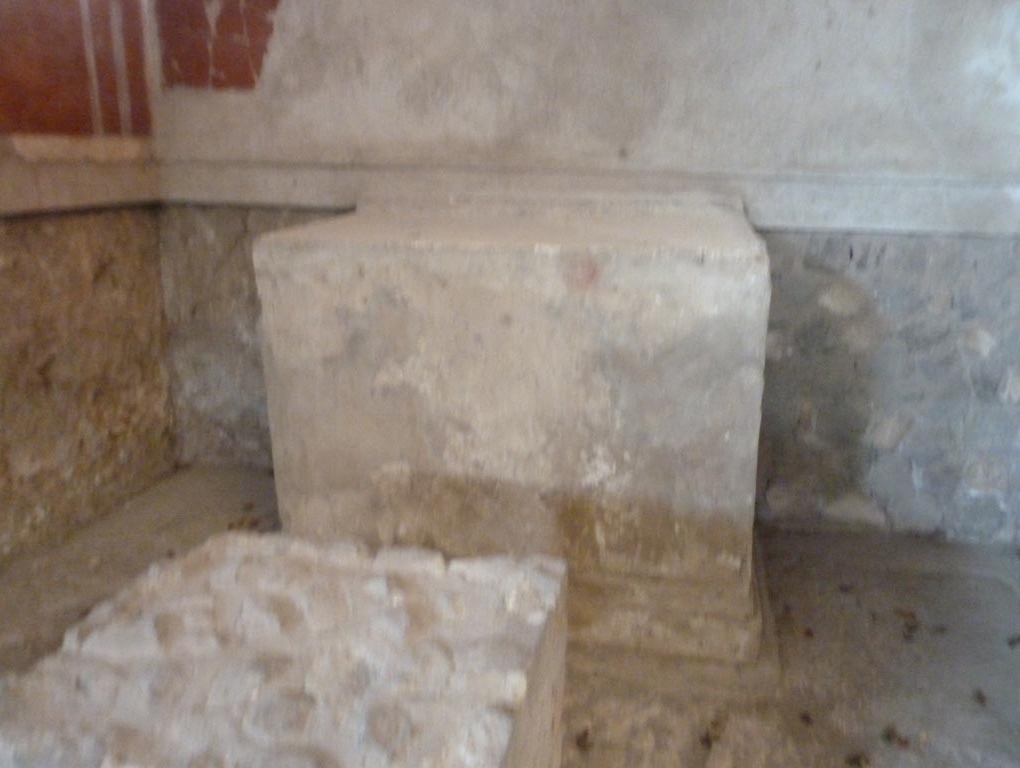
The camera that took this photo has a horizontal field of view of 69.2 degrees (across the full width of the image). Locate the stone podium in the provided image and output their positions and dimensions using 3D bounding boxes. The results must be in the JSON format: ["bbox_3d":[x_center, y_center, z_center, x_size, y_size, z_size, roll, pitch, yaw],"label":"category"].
[{"bbox_3d":[0.059,0.073,2.494,1.477,1.171,0.845,4,18,11],"label":"stone podium"}]

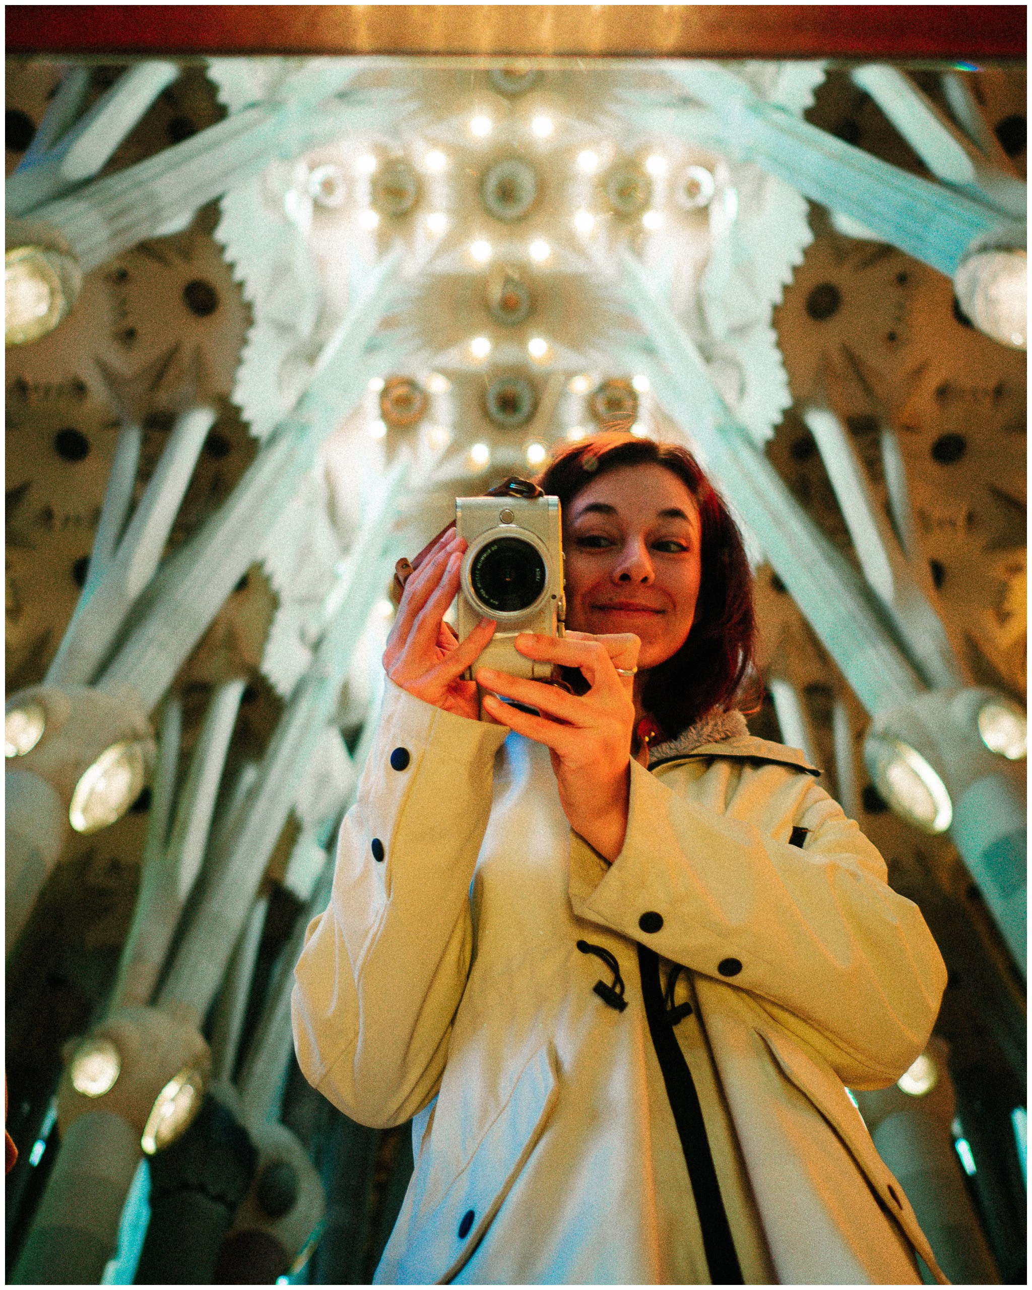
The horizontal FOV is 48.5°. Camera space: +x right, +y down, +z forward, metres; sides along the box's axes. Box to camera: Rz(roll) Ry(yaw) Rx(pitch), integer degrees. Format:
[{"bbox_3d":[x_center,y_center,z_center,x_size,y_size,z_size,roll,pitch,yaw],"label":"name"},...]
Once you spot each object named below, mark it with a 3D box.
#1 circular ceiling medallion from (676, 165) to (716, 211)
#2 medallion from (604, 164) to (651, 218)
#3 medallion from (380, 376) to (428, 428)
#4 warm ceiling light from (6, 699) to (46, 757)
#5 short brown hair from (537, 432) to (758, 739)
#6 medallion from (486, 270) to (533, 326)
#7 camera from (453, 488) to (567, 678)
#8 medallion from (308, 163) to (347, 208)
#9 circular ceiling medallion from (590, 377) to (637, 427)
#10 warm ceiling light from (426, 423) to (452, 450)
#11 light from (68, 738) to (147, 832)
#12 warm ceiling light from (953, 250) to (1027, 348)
[{"bbox_3d":[5.952,-15.137,37.894,1.334,0.350,1.334,0,-62,0],"label":"circular ceiling medallion"},{"bbox_3d":[3.843,-15.666,39.522,1.669,0.350,1.669,0,-62,-1],"label":"medallion"},{"bbox_3d":[-4.215,-9.130,42.968,1.815,0.350,1.815,0,-62,-1],"label":"medallion"},{"bbox_3d":[-7.699,1.249,17.619,0.900,1.100,0.400,13,-43,-8],"label":"warm ceiling light"},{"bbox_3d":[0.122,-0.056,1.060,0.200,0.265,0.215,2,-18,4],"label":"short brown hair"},{"bbox_3d":[-0.237,-12.531,41.400,1.676,0.350,1.676,0,-62,-1],"label":"medallion"},{"bbox_3d":[-0.004,-0.037,0.728,0.068,0.068,0.117,-2,-83,0],"label":"camera"},{"bbox_3d":[-6.200,-15.159,37.781,1.263,0.350,1.263,0,-62,-1],"label":"medallion"},{"bbox_3d":[3.654,-9.126,43.036,1.818,0.350,1.818,0,-62,0],"label":"circular ceiling medallion"},{"bbox_3d":[-2.874,-7.758,42.695,0.800,0.500,0.800,0,-62,-1],"label":"warm ceiling light"},{"bbox_3d":[-6.478,2.255,18.254,0.450,1.700,1.250,1,-60,22],"label":"light"},{"bbox_3d":[6.664,-4.562,15.358,0.450,1.700,1.250,-1,-60,-23],"label":"warm ceiling light"}]

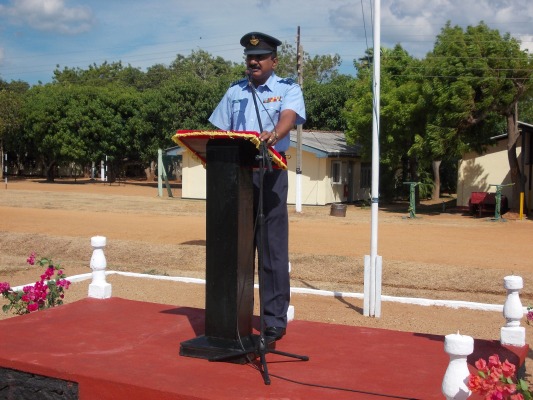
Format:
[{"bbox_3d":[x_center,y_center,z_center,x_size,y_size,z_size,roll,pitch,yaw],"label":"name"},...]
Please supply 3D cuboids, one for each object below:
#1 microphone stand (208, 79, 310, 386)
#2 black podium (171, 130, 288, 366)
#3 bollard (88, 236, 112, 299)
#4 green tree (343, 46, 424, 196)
[{"bbox_3d":[-0.040,0.071,3.960,0.520,1.510,0.740,0,2,-9],"label":"microphone stand"},{"bbox_3d":[-0.200,0.226,4.200,0.530,1.180,0.380,1,3,28],"label":"black podium"},{"bbox_3d":[-1.265,0.508,5.970,0.135,0.465,0.135,1,3,28],"label":"bollard"},{"bbox_3d":[5.750,-3.580,37.000,4.800,7.500,4.600,1,3,28],"label":"green tree"}]

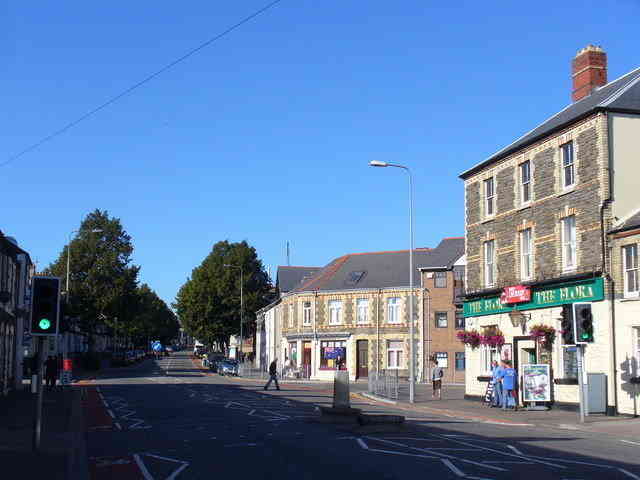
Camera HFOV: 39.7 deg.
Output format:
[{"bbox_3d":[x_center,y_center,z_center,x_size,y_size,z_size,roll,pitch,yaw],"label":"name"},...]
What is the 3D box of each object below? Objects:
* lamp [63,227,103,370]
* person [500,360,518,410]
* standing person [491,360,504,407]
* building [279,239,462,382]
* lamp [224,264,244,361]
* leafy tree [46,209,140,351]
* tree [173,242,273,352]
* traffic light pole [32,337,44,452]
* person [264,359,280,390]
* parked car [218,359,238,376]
[{"bbox_3d":[-14.924,4.121,55.717,2.200,9.700,0.350,2,-7,-9],"label":"lamp"},{"bbox_3d":[6.537,5.069,30.609,0.550,1.720,0.500,2,-7,-9],"label":"person"},{"bbox_3d":[6.342,5.232,31.798,0.480,1.700,0.500,3,-8,-18],"label":"standing person"},{"bbox_3d":[4.415,5.649,68.469,16.500,10.300,9.500,-3,-8,27],"label":"building"},{"bbox_3d":[-7.450,6.922,76.740,1.650,9.700,0.350,2,-7,-9],"label":"lamp"},{"bbox_3d":[-19.959,4.610,78.035,8.600,14.400,8.600,2,-8,-9],"label":"leafy tree"},{"bbox_3d":[-11.874,7.857,107.874,11.500,15.800,11.500,2,-8,-9],"label":"tree"},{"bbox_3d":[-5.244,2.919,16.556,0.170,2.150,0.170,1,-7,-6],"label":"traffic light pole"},{"bbox_3d":[-2.519,7.130,47.071,0.800,1.720,0.500,0,-7,6],"label":"person"},{"bbox_3d":[-8.004,11.122,77.201,1.750,1.480,4.200,2,-8,-11],"label":"parked car"}]

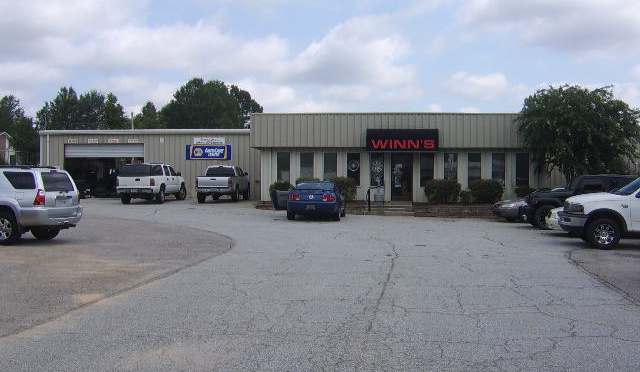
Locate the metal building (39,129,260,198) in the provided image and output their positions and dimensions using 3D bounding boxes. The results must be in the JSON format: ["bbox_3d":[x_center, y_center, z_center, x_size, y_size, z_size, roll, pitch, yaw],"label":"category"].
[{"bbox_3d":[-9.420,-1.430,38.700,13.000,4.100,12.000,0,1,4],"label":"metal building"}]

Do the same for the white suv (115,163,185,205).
[{"bbox_3d":[-8.370,-0.130,29.200,2.000,1.900,5.750,0,1,3],"label":"white suv"}]

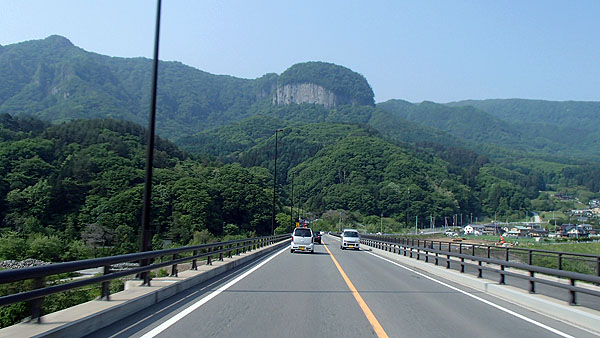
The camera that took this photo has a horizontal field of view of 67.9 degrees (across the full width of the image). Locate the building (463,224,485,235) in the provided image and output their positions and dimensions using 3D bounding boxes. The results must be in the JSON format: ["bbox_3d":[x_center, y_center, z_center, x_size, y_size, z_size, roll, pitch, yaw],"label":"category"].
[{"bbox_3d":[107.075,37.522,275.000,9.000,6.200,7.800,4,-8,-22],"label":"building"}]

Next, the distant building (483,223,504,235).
[{"bbox_3d":[121.589,37.576,280.000,11.000,7.200,8.000,2,-7,-6],"label":"distant building"}]

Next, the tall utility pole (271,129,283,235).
[{"bbox_3d":[-2.280,1.793,45.211,0.900,11.200,0.300,1,-7,0],"label":"tall utility pole"}]

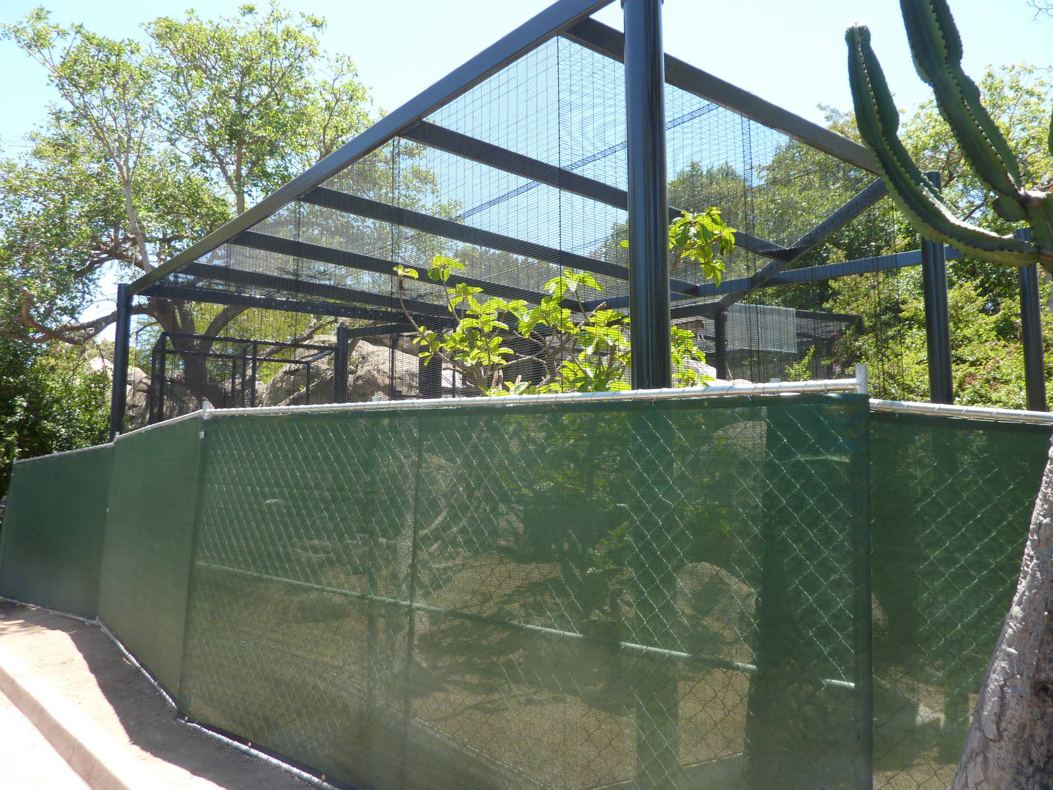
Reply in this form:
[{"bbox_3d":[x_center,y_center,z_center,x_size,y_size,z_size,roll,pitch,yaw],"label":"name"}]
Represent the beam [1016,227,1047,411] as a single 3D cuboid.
[{"bbox_3d":[5.320,0.574,7.880,0.170,4.700,0.170,-4,-8,34],"label":"beam"}]

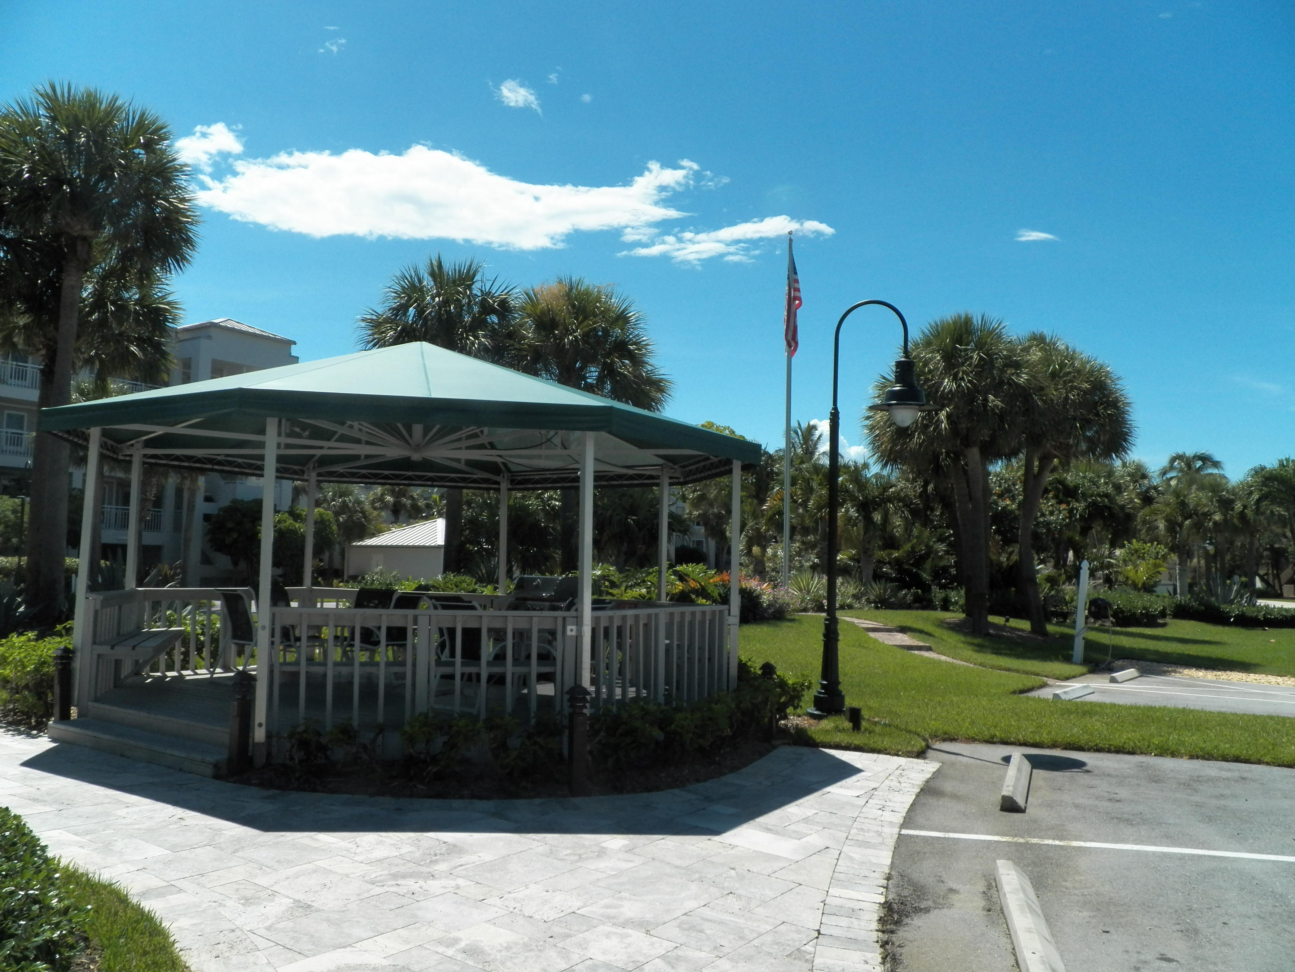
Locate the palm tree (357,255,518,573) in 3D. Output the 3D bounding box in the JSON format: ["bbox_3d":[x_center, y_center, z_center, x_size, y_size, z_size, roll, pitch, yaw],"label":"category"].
[{"bbox_3d":[-4.378,-0.975,21.632,3.260,7.795,3.260,1,-4,0],"label":"palm tree"}]

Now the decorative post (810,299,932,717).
[{"bbox_3d":[2.383,0.194,10.921,1.342,4.330,0.680,1,-4,0],"label":"decorative post"}]

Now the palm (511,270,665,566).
[{"bbox_3d":[-1.294,-0.696,21.616,3.281,7.366,3.281,1,-4,0],"label":"palm"}]

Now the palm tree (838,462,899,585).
[{"bbox_3d":[6.958,1.542,32.991,1.976,4.604,1.976,1,-4,0],"label":"palm tree"}]

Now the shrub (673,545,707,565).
[{"bbox_3d":[2.778,4.926,68.000,2.050,2.100,2.050,1,-4,0],"label":"shrub"}]

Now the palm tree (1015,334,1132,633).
[{"bbox_3d":[9.004,-0.062,22.587,2.868,6.583,2.868,1,-4,0],"label":"palm tree"}]

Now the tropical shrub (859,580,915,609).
[{"bbox_3d":[7.275,3.333,31.850,1.669,0.971,1.669,1,-4,0],"label":"tropical shrub"}]

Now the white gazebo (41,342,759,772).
[{"bbox_3d":[-2.373,0.406,10.906,6.479,3.845,6.479,-1,-5,31],"label":"white gazebo"}]

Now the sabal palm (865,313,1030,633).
[{"bbox_3d":[6.560,-0.299,22.601,3.542,6.956,3.542,1,-4,0],"label":"sabal palm"}]

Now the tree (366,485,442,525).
[{"bbox_3d":[-12.930,2.563,54.945,3.825,5.621,3.825,1,-4,0],"label":"tree"}]

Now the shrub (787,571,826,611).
[{"bbox_3d":[4.694,3.114,30.859,1.228,1.187,1.228,1,-4,0],"label":"shrub"}]

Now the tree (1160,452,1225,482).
[{"bbox_3d":[29.210,2.252,56.041,3.461,8.177,3.461,1,-4,0],"label":"tree"}]

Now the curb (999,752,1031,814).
[{"bbox_3d":[2.837,2.259,8.069,0.170,0.120,1.779,0,-5,20],"label":"curb"}]

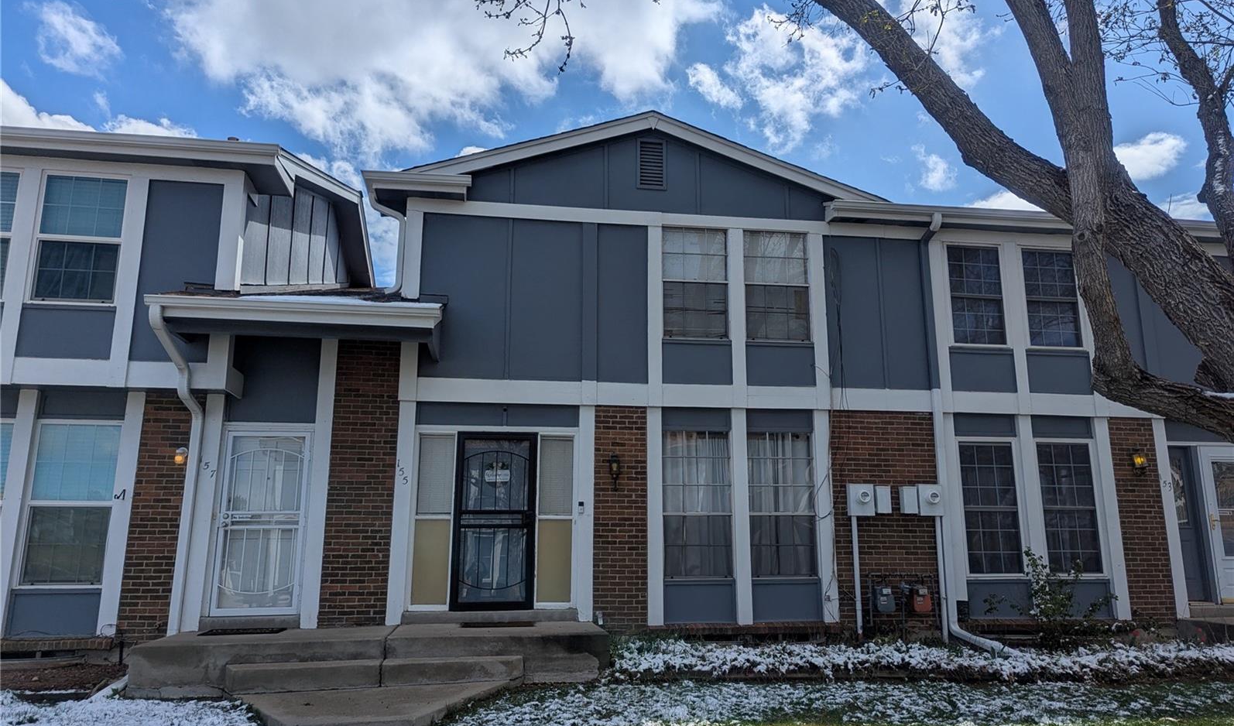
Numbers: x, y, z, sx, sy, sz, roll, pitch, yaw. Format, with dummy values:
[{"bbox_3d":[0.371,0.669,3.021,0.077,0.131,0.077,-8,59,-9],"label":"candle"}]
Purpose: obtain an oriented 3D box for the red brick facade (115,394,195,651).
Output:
[{"bbox_3d":[-5.040,1.670,9.496,0.627,2.710,0.120,2,-12,-8],"label":"red brick facade"}]

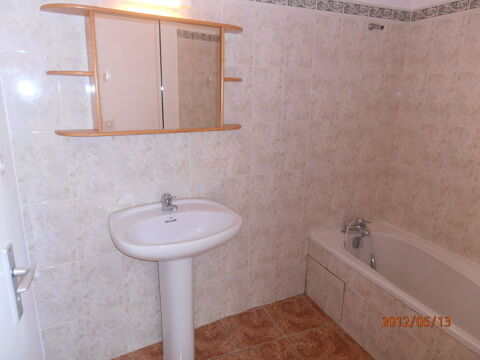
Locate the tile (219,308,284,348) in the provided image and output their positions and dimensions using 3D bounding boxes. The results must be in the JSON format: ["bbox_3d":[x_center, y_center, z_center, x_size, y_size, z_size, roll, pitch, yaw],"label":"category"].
[{"bbox_3d":[0.070,0.939,2.121,0.315,0.010,0.331,-5,16,-23],"label":"tile"}]

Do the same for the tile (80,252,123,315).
[{"bbox_3d":[-0.723,0.545,1.748,0.202,0.322,0.010,-8,17,-30],"label":"tile"}]

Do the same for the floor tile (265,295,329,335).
[{"bbox_3d":[0.361,0.911,2.243,0.319,0.010,0.331,-5,16,-23],"label":"floor tile"}]

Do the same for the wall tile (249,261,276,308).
[{"bbox_3d":[0.149,0.728,2.292,0.202,0.314,0.010,-5,16,-23],"label":"wall tile"}]

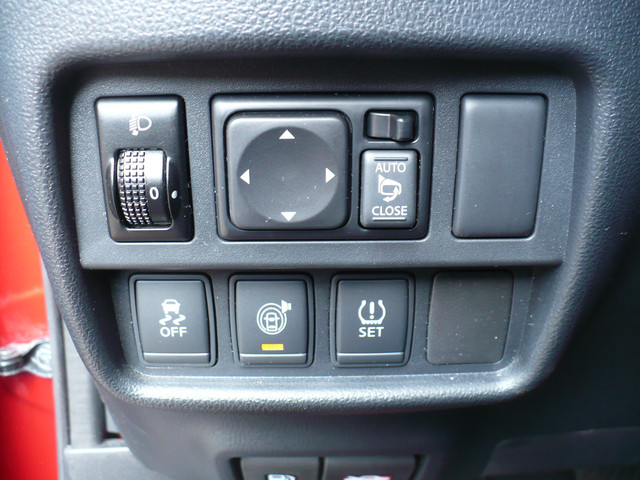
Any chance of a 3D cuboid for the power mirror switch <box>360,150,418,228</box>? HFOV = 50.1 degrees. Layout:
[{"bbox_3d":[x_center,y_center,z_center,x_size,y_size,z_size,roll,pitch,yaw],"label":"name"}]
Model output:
[{"bbox_3d":[0.018,-0.014,0.180,0.015,0.021,0.006,0,18,0],"label":"power mirror switch"}]

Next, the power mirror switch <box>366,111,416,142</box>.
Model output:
[{"bbox_3d":[0.018,-0.030,0.175,0.012,0.008,0.007,0,18,0],"label":"power mirror switch"}]

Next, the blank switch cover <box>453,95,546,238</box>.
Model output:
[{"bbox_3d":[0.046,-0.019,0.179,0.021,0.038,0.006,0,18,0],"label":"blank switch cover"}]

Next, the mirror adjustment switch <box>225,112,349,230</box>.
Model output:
[{"bbox_3d":[-0.008,-0.018,0.178,0.030,0.030,0.008,0,18,0],"label":"mirror adjustment switch"}]

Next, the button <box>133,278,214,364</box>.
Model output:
[{"bbox_3d":[-0.042,0.023,0.199,0.021,0.027,0.006,0,18,0],"label":"button"}]

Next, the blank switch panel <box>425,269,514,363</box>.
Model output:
[{"bbox_3d":[0.043,0.022,0.200,0.023,0.029,0.005,0,18,0],"label":"blank switch panel"}]

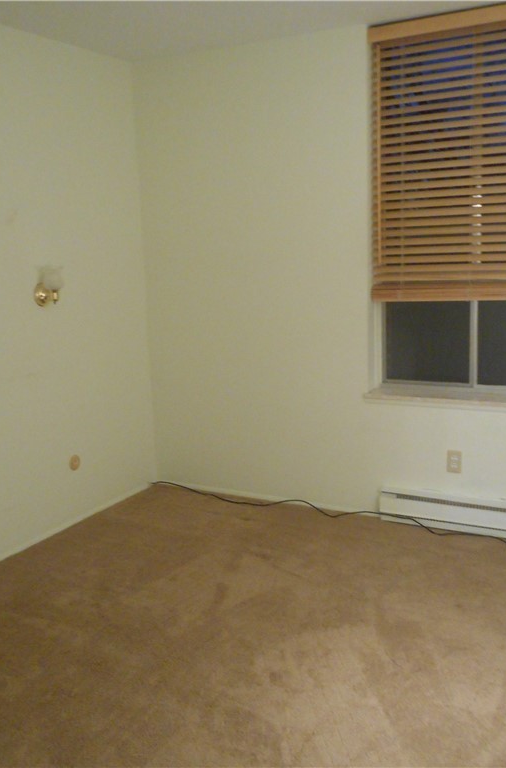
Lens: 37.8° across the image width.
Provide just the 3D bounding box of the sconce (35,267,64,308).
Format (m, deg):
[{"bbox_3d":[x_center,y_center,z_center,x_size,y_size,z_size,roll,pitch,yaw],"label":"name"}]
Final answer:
[{"bbox_3d":[-0.984,-0.472,3.612,0.132,0.187,0.108,3,12,28],"label":"sconce"}]

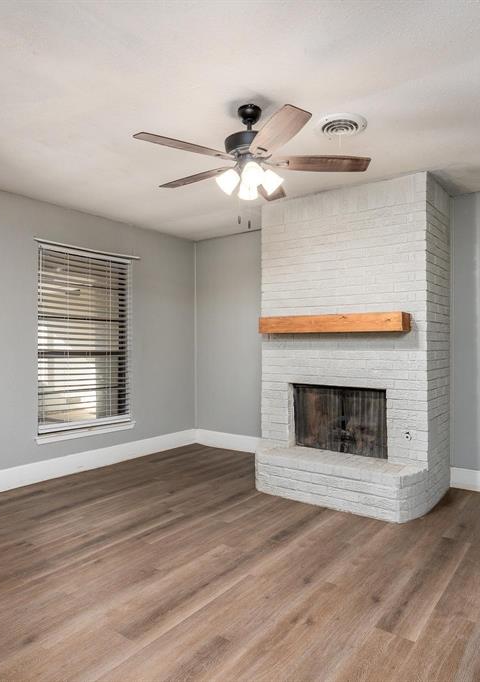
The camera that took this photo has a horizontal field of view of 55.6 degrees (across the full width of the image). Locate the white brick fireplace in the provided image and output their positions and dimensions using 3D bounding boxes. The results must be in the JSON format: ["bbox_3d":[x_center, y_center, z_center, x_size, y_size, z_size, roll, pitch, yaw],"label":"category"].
[{"bbox_3d":[0.941,0.004,4.127,1.560,2.630,1.135,0,-1,36],"label":"white brick fireplace"}]

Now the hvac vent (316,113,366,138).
[{"bbox_3d":[0.632,-1.308,2.793,0.310,0.040,0.310,0,0,0],"label":"hvac vent"}]

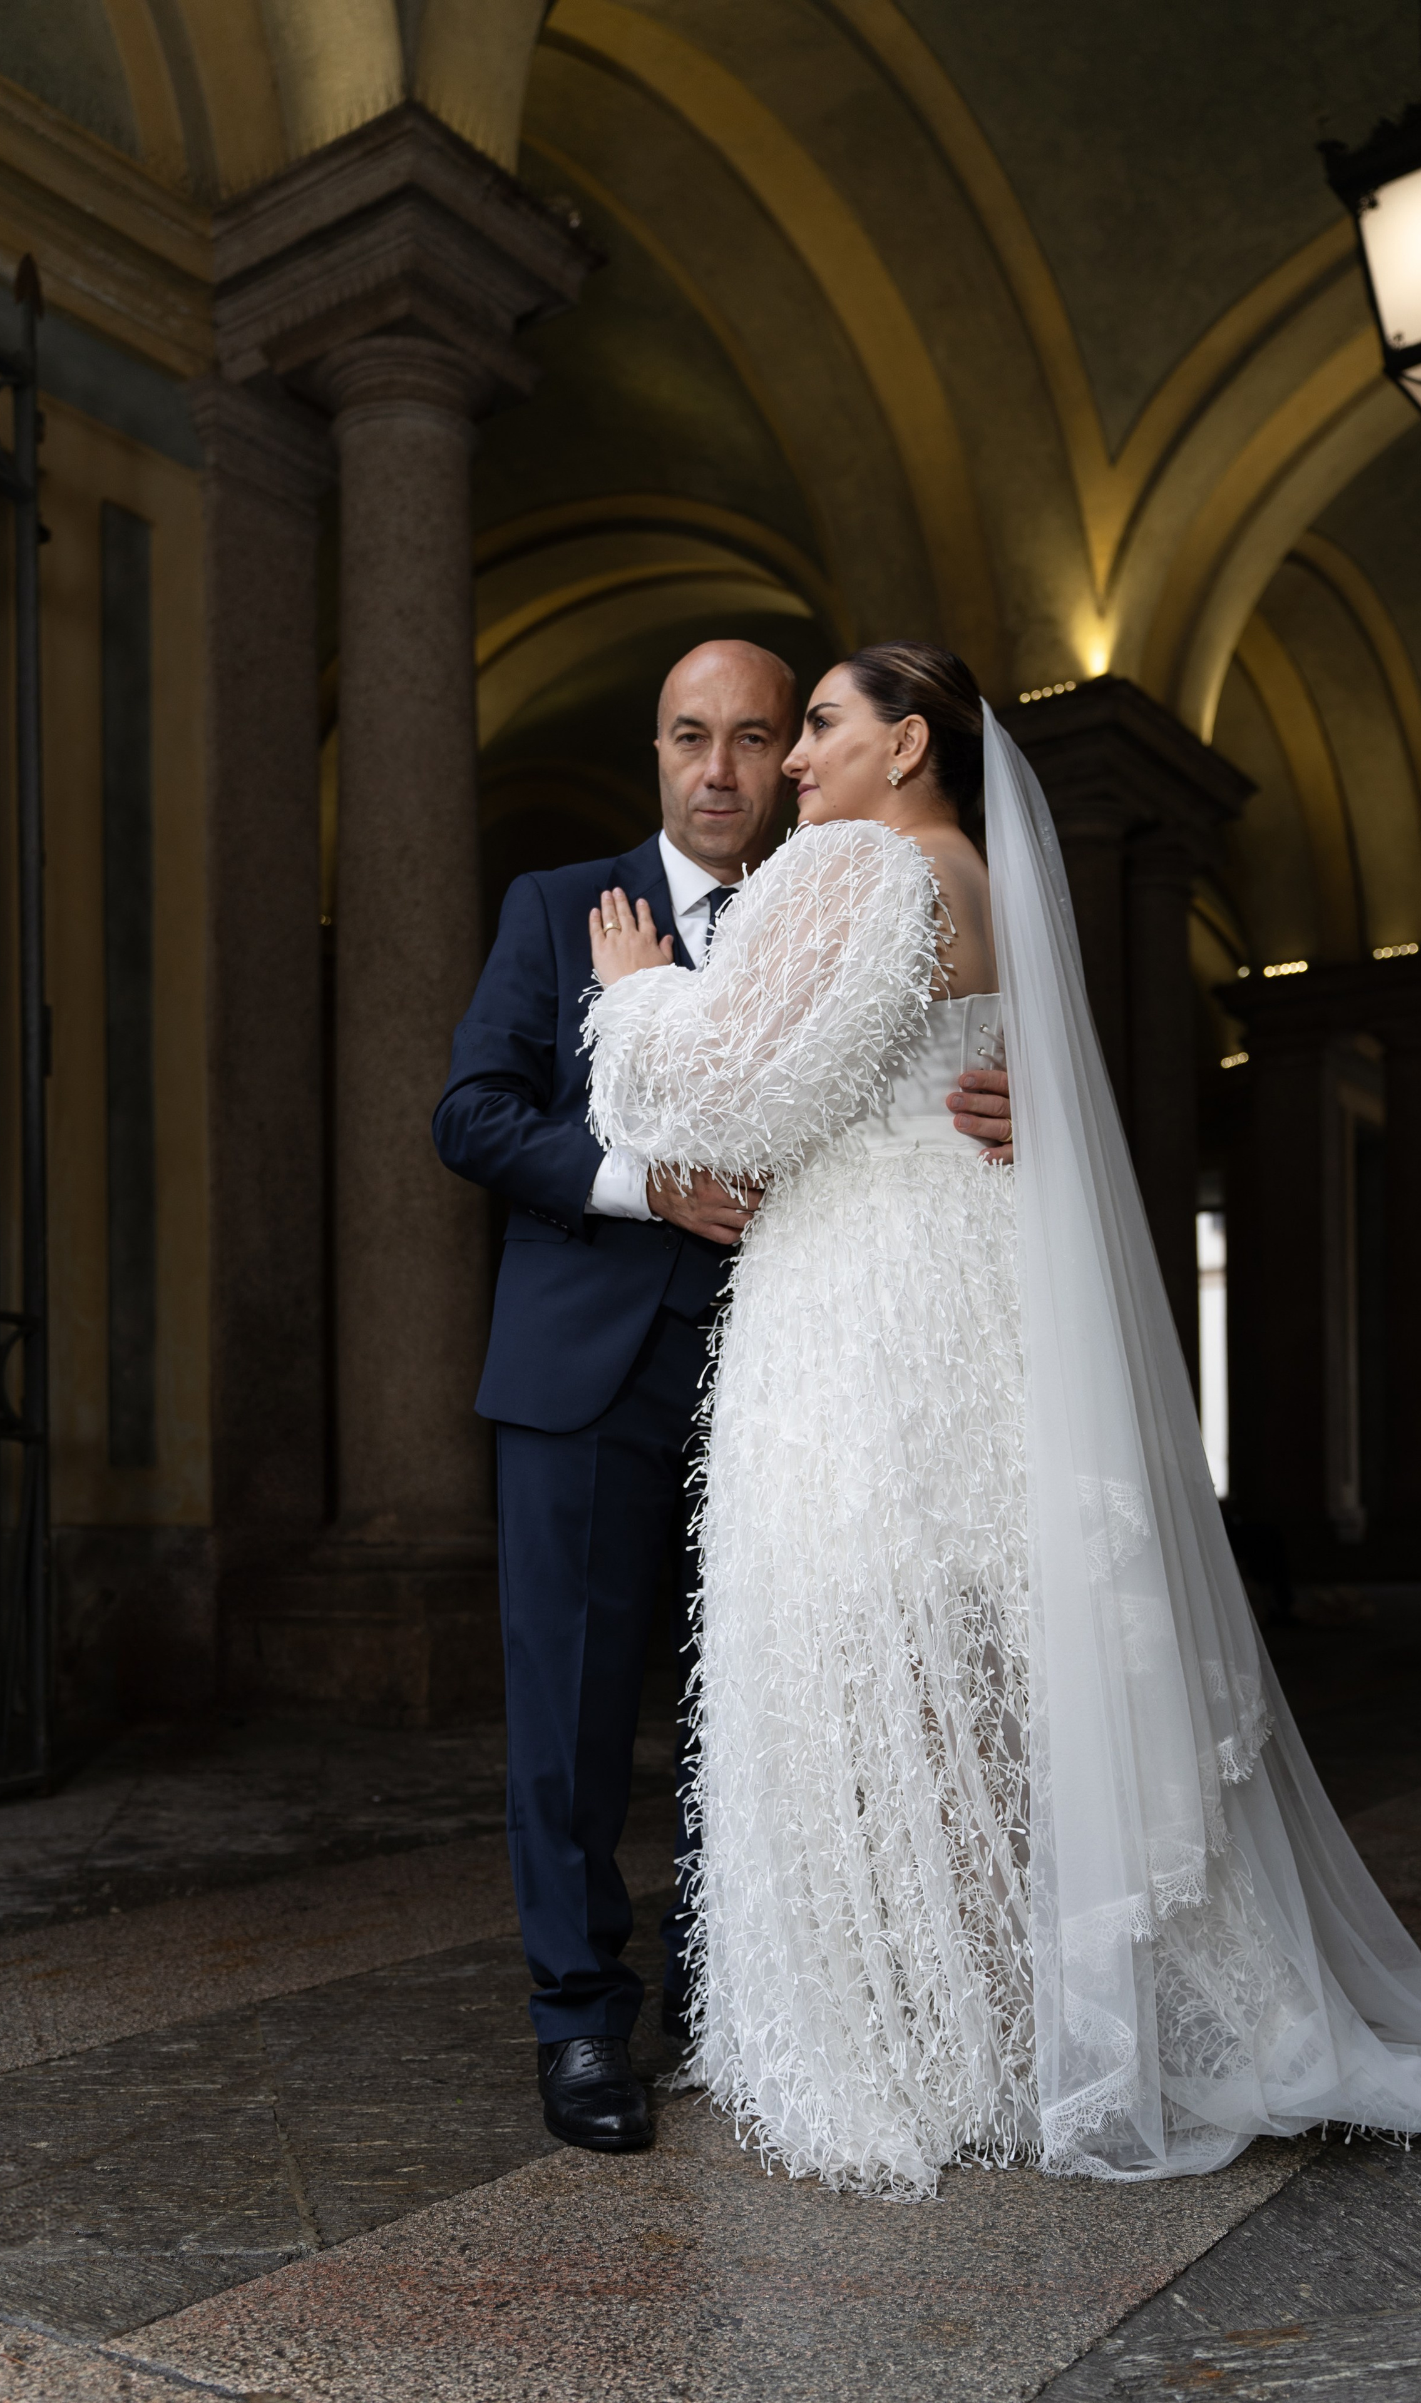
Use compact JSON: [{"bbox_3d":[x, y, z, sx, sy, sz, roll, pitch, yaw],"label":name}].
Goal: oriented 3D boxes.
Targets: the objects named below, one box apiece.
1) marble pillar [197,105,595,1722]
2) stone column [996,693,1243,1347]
[{"bbox_3d":[-1.195,-0.949,7.282,1.200,5.762,1.050,-1,-2,37],"label":"marble pillar"},{"bbox_3d":[2.408,-0.205,12.020,1.400,5.656,2.000,-1,-2,37],"label":"stone column"}]

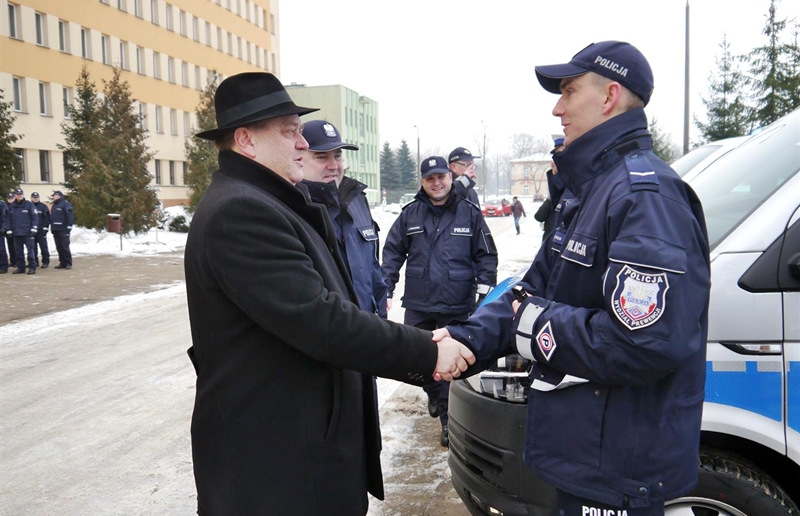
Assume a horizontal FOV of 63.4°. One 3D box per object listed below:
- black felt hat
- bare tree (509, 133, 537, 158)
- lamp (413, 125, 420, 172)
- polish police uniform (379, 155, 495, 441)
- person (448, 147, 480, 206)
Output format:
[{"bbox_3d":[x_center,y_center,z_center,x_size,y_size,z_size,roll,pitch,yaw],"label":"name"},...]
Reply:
[{"bbox_3d":[-0.334,-0.355,1.540,0.300,0.133,0.270,-12,5,1],"label":"black felt hat"},{"bbox_3d":[26.503,-19.452,140.000,6.300,15.400,6.300,-1,5,0],"label":"bare tree"},{"bbox_3d":[1.736,-8.801,63.777,0.320,8.800,1.600,1,5,14],"label":"lamp"},{"bbox_3d":[0.263,0.255,4.200,0.740,1.830,0.500,0,5,7],"label":"polish police uniform"},{"bbox_3d":[0.447,0.161,4.700,0.450,1.920,0.600,3,7,37],"label":"person"}]

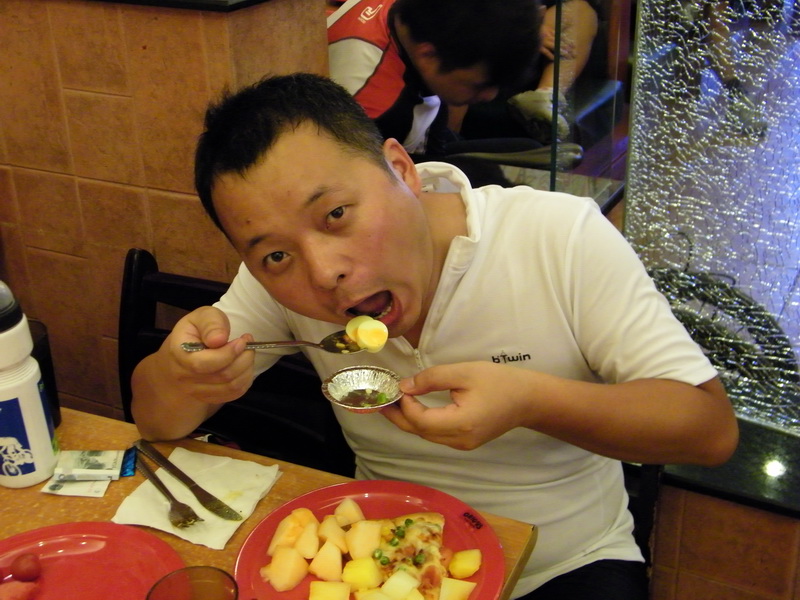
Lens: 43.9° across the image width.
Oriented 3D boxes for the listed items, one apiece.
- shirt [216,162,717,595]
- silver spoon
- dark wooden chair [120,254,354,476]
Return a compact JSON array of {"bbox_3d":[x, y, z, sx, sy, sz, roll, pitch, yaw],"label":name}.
[{"bbox_3d":[0.085,0.090,1.080,0.520,0.530,0.310,9,36,24],"label":"shirt"},{"bbox_3d":[-0.112,0.041,0.868,0.175,0.022,0.037,-1,21,15],"label":"silver spoon"},{"bbox_3d":[-0.298,0.454,1.259,0.410,0.874,0.480,10,25,28],"label":"dark wooden chair"}]

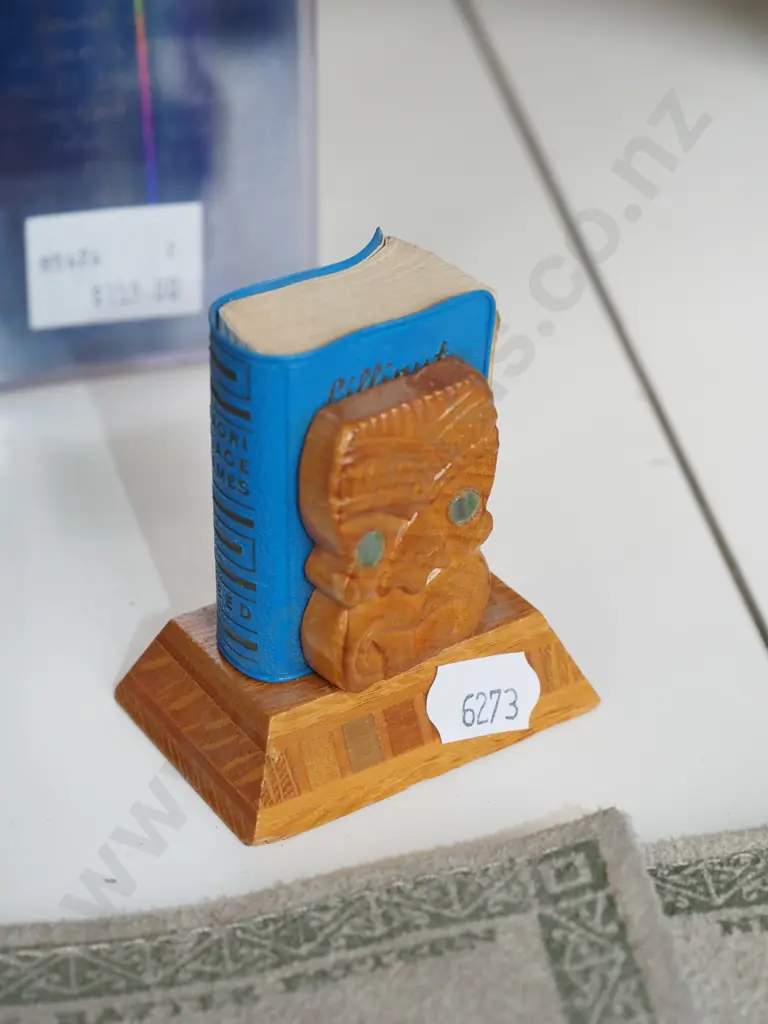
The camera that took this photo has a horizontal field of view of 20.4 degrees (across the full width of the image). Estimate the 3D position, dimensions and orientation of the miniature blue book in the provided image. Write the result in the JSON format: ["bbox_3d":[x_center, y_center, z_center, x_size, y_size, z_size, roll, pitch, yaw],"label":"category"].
[{"bbox_3d":[-0.007,-0.007,0.308,0.039,0.054,0.023,-19,38,-28],"label":"miniature blue book"}]

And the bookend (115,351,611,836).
[{"bbox_3d":[-0.004,0.003,0.316,0.063,0.063,0.043,-19,38,-28],"label":"bookend"}]

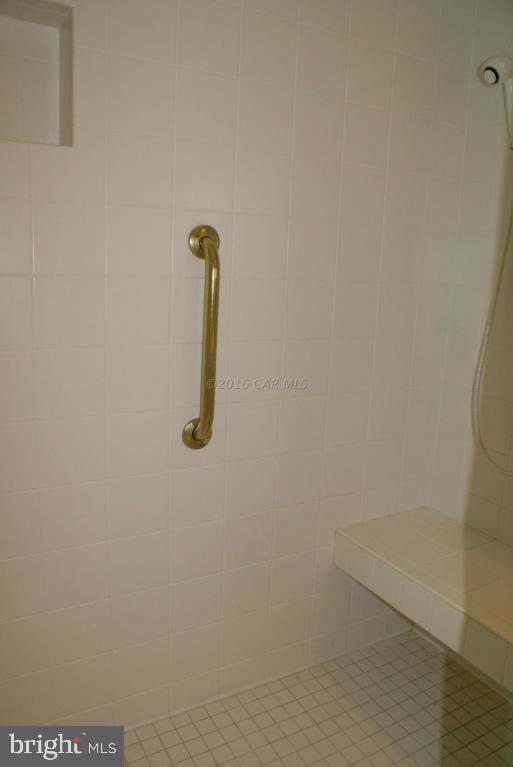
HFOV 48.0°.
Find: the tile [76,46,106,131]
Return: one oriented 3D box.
[{"bbox_3d":[-0.337,-0.598,1.170,0.063,0.155,0.009,-4,12,-29],"label":"tile"}]

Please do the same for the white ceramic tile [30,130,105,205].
[{"bbox_3d":[-0.383,-0.443,1.168,0.150,0.150,0.009,-4,13,-29],"label":"white ceramic tile"}]

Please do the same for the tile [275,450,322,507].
[{"bbox_3d":[0.117,0.263,1.614,0.151,0.151,0.009,-4,12,-29],"label":"tile"}]

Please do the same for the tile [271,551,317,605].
[{"bbox_3d":[0.104,0.562,1.671,0.151,0.151,0.009,-4,12,-29],"label":"tile"}]

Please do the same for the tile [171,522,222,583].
[{"bbox_3d":[-0.157,0.431,1.494,0.151,0.151,0.009,-4,12,-29],"label":"tile"}]

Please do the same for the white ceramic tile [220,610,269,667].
[{"bbox_3d":[-0.032,0.723,1.627,0.152,0.152,0.010,-4,13,-29],"label":"white ceramic tile"}]

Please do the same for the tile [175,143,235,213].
[{"bbox_3d":[-0.119,-0.472,1.326,0.152,0.152,0.010,-4,13,-29],"label":"tile"}]

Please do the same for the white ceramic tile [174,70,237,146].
[{"bbox_3d":[-0.113,-0.617,1.298,0.152,0.152,0.010,-4,13,-29],"label":"white ceramic tile"}]

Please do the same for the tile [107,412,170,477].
[{"bbox_3d":[-0.281,0.142,1.371,0.152,0.152,0.010,-4,13,-29],"label":"tile"}]

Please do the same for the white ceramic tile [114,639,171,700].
[{"bbox_3d":[-0.300,0.737,1.493,0.152,0.152,0.010,-4,13,-29],"label":"white ceramic tile"}]

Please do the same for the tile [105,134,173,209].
[{"bbox_3d":[-0.253,-0.460,1.253,0.152,0.152,0.010,-4,13,-29],"label":"tile"}]

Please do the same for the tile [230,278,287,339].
[{"bbox_3d":[0.000,-0.184,1.457,0.152,0.152,0.010,-4,13,-29],"label":"tile"}]

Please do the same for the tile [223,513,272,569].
[{"bbox_3d":[-0.020,0.422,1.567,0.152,0.152,0.010,-4,13,-29],"label":"tile"}]

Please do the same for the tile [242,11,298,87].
[{"bbox_3d":[0.026,-0.775,1.339,0.151,0.151,0.009,-4,12,-29],"label":"tile"}]

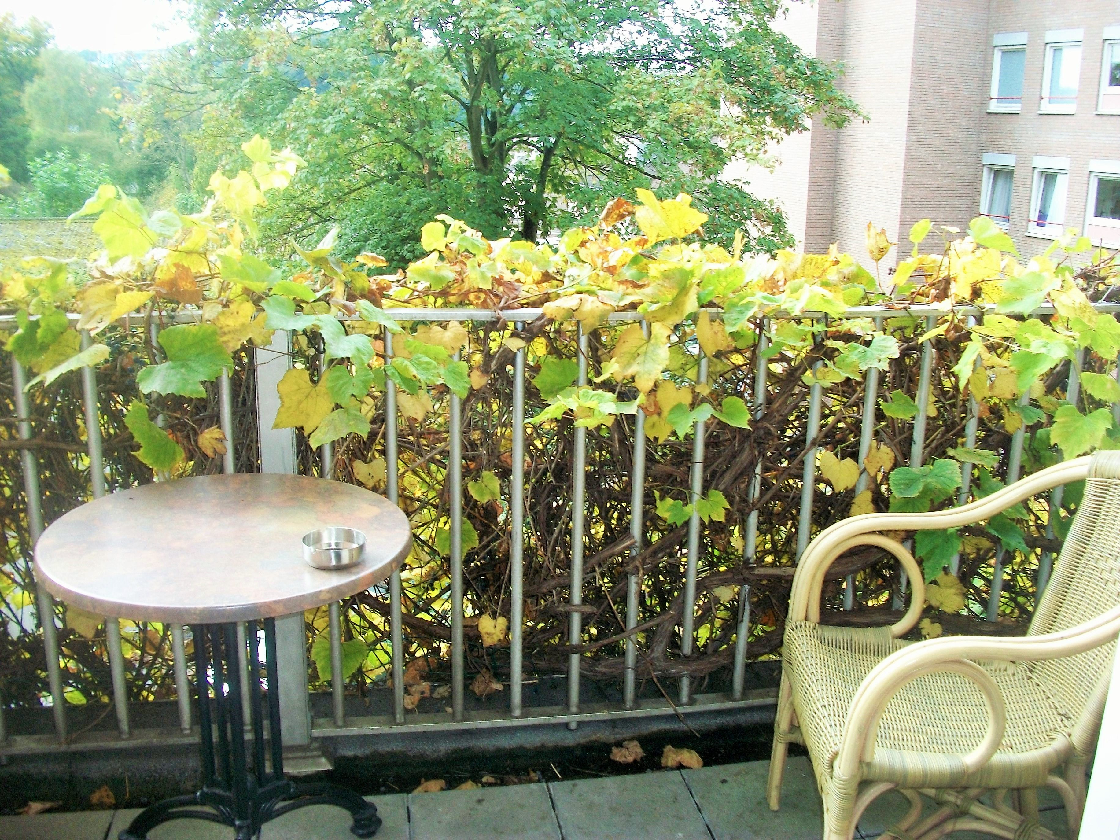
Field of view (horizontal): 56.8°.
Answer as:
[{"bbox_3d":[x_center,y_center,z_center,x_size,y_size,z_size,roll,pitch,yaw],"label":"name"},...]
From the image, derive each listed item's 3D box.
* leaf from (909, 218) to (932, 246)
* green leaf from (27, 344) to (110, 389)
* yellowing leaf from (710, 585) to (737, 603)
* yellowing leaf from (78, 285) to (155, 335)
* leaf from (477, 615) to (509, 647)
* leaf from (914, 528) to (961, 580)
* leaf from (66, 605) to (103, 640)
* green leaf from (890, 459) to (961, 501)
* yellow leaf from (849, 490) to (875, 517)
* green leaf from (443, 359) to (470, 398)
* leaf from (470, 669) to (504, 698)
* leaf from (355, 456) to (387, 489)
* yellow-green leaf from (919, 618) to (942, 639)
[{"bbox_3d":[0.816,-0.425,2.344,0.052,0.064,0.035,1,-5,0],"label":"leaf"},{"bbox_3d":[-0.909,-0.097,1.909,0.160,0.040,0.058,-26,65,-23],"label":"green leaf"},{"bbox_3d":[0.389,0.415,2.462,0.067,0.044,0.018,-2,5,-10],"label":"yellowing leaf"},{"bbox_3d":[-0.849,-0.212,1.980,0.139,0.098,0.065,-1,-4,-10],"label":"yellowing leaf"},{"bbox_3d":[-0.154,0.484,2.376,0.072,0.078,0.020,0,5,-7],"label":"leaf"},{"bbox_3d":[0.895,0.310,2.457,0.122,0.146,0.040,-1,1,-10],"label":"leaf"},{"bbox_3d":[-1.008,0.415,2.195,0.089,0.102,0.020,-4,6,-18],"label":"leaf"},{"bbox_3d":[0.820,0.132,2.320,0.171,0.106,0.045,9,-24,-6],"label":"green leaf"},{"bbox_3d":[0.704,0.201,2.414,0.071,0.083,0.025,-1,6,-10],"label":"yellow leaf"},{"bbox_3d":[-0.208,-0.083,2.081,0.053,0.078,0.030,-1,5,-9],"label":"green leaf"},{"bbox_3d":[-0.181,0.654,2.571,0.087,0.075,0.045,-1,-29,-10],"label":"leaf"},{"bbox_3d":[-0.399,0.113,2.180,0.069,0.064,0.020,0,7,-10],"label":"leaf"},{"bbox_3d":[0.869,0.489,2.425,0.061,0.046,0.014,3,5,-11],"label":"yellow-green leaf"}]

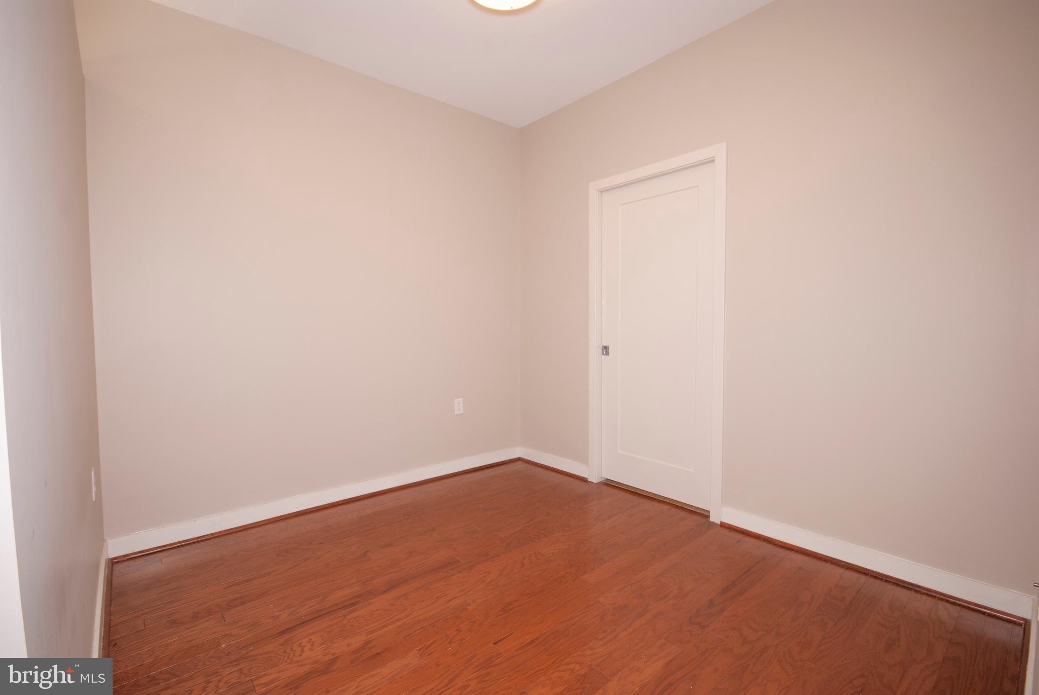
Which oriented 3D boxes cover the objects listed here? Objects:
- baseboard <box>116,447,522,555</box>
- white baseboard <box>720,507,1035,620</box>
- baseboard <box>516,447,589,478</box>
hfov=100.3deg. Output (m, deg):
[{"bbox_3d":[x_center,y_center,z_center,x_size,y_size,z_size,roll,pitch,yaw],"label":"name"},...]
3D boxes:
[{"bbox_3d":[-0.988,0.921,2.876,2.535,0.097,0.018,-2,3,-38],"label":"baseboard"},{"bbox_3d":[1.519,0.947,2.022,0.018,0.097,1.128,-3,4,-42],"label":"white baseboard"},{"bbox_3d":[0.259,0.888,3.402,0.018,0.097,0.737,-3,4,-42],"label":"baseboard"}]

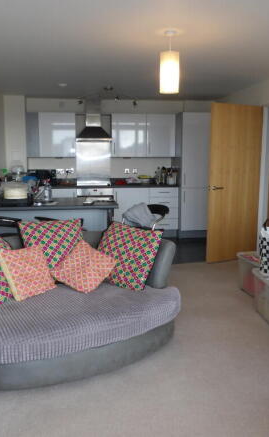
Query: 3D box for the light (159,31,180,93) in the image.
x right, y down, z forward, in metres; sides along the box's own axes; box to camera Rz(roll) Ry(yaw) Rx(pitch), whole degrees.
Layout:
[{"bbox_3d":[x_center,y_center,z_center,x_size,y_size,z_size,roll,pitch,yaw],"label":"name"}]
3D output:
[{"bbox_3d":[0.296,-1.279,3.342,0.172,0.490,0.172,-1,9,-9],"label":"light"}]

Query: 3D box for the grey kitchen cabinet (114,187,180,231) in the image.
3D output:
[{"bbox_3d":[0.170,-0.186,7.107,1.096,0.725,0.580,-1,9,-8],"label":"grey kitchen cabinet"}]

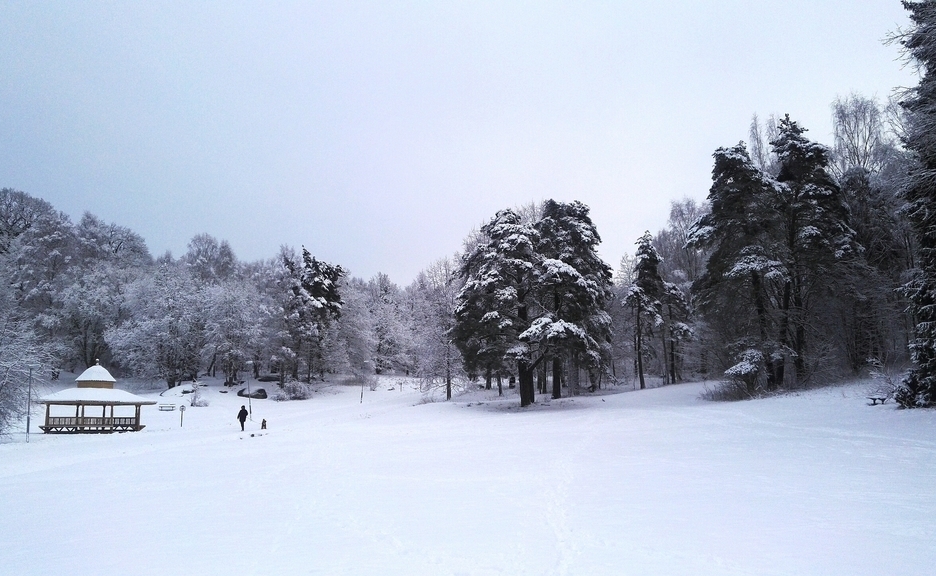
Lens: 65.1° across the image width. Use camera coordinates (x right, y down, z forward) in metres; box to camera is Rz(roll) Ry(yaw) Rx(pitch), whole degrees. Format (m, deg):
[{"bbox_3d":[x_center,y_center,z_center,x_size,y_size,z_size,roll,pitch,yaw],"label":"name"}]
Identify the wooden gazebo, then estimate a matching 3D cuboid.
[{"bbox_3d":[-26.952,7.904,53.330,7.800,4.950,7.410,4,-9,-26],"label":"wooden gazebo"}]

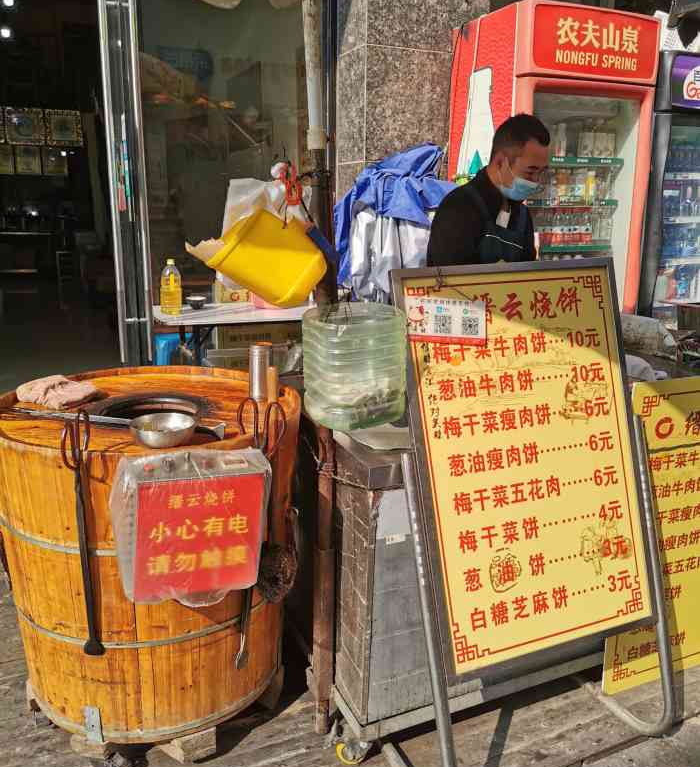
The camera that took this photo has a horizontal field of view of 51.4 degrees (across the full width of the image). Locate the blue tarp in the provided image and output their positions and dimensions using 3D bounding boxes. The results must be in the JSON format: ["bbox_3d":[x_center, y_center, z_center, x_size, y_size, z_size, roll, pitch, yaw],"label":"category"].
[{"bbox_3d":[0.197,-0.714,3.150,0.460,0.620,0.340,-5,14,-21],"label":"blue tarp"}]

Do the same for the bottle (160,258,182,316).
[{"bbox_3d":[-0.970,-0.525,3.950,0.108,0.300,0.102,-2,13,-7],"label":"bottle"}]

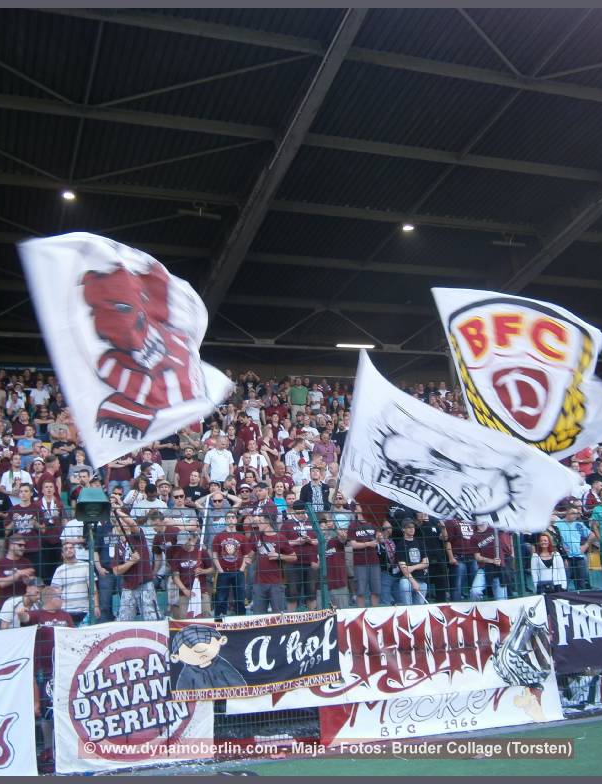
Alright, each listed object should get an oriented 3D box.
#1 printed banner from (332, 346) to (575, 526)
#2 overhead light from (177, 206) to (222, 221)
[{"bbox_3d":[1.699,0.530,10.000,2.400,1.800,0.700,-2,-11,-3],"label":"printed banner"},{"bbox_3d":[-2.468,-4.362,22.800,1.100,0.140,0.150,6,-13,-18],"label":"overhead light"}]

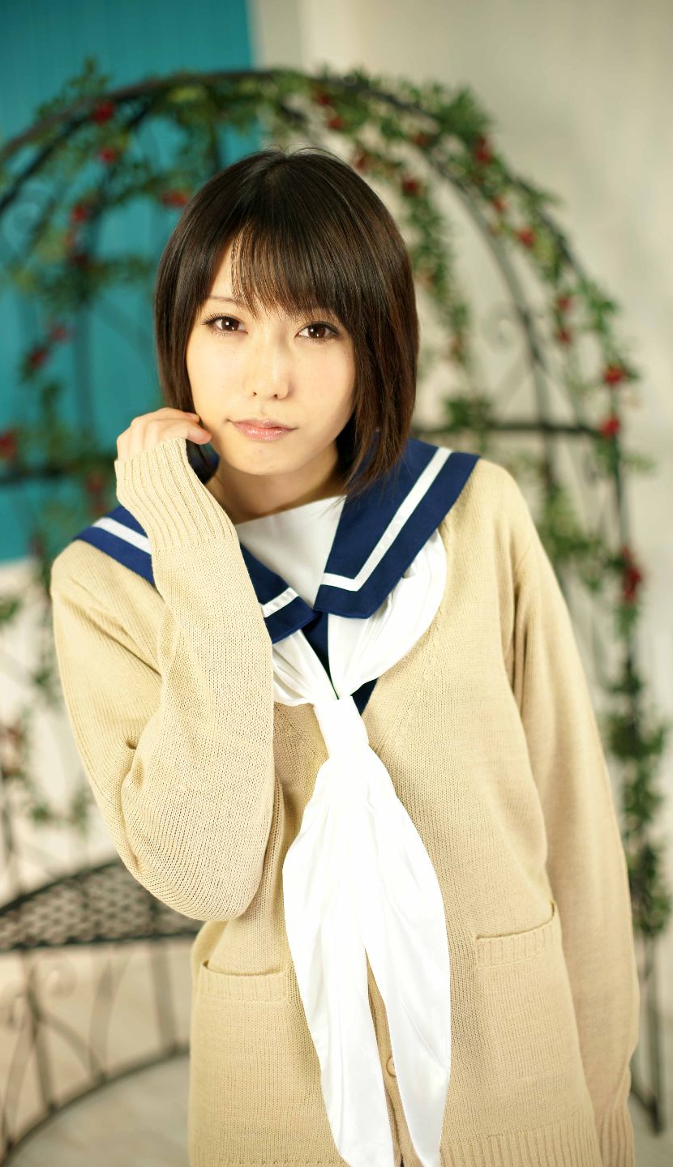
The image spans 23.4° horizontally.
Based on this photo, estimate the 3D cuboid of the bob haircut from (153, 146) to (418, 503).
[{"bbox_3d":[-0.039,-0.197,1.220,0.200,0.260,0.225,3,15,2],"label":"bob haircut"}]

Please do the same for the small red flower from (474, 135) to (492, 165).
[{"bbox_3d":[0.235,-0.696,2.600,0.030,0.045,0.027,-5,10,6],"label":"small red flower"}]

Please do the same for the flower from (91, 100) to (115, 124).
[{"bbox_3d":[-0.378,-0.761,2.620,0.037,0.037,0.034,-7,10,-6],"label":"flower"}]

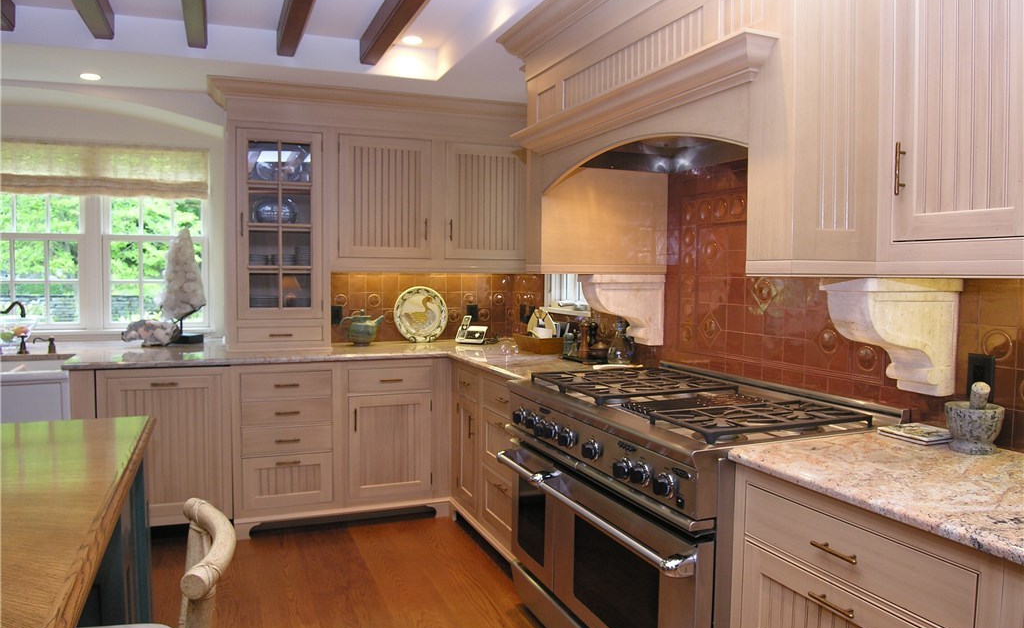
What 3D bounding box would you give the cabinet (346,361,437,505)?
[{"bbox_3d":[-0.772,0.643,4.175,0.505,0.810,0.614,0,3,-23],"label":"cabinet"}]

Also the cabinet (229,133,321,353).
[{"bbox_3d":[-1.346,-0.408,4.066,0.505,1.195,0.390,0,3,-23],"label":"cabinet"}]

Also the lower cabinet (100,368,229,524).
[{"bbox_3d":[-1.800,0.637,3.738,0.585,0.786,0.604,0,3,-23],"label":"lower cabinet"}]

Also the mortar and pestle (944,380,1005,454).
[{"bbox_3d":[1.145,0.255,1.761,0.128,0.165,0.128,0,3,-23],"label":"mortar and pestle"}]

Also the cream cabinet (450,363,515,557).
[{"bbox_3d":[0.145,0.679,3.656,0.615,0.810,1.040,0,3,-23],"label":"cream cabinet"}]

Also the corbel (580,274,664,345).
[{"bbox_3d":[0.491,-0.018,3.207,0.355,0.319,0.160,0,3,-23],"label":"corbel"}]

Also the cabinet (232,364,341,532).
[{"bbox_3d":[-1.282,0.670,3.962,0.552,0.863,0.614,0,3,-23],"label":"cabinet"}]

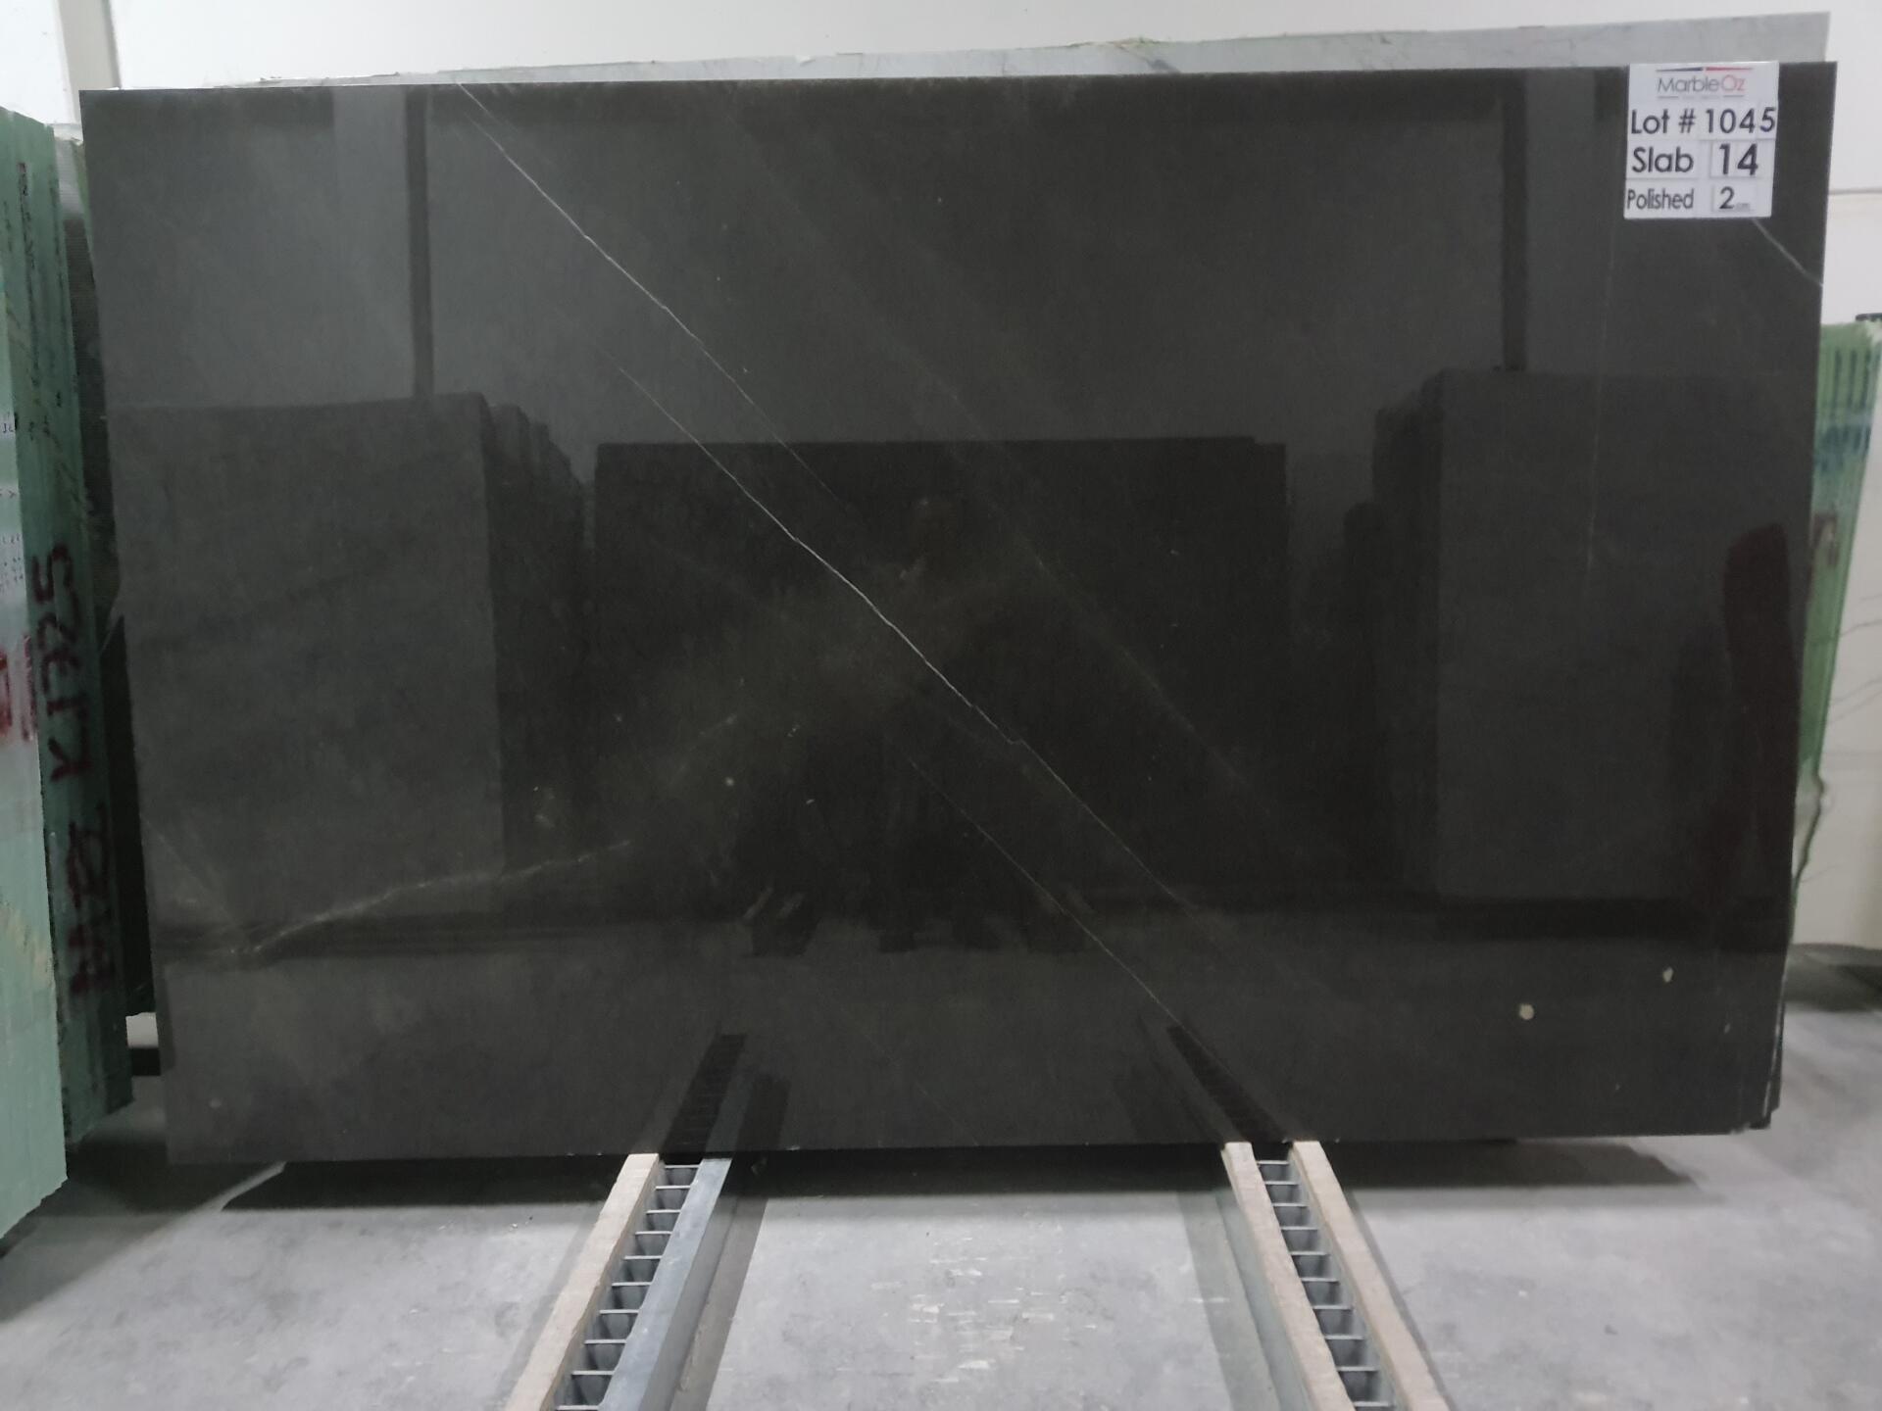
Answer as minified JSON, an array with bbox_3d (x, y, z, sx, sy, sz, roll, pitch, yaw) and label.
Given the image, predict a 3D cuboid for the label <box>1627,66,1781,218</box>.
[{"bbox_3d":[1.316,-0.977,2.446,0.257,0.257,0.008,-1,8,0],"label":"label"}]

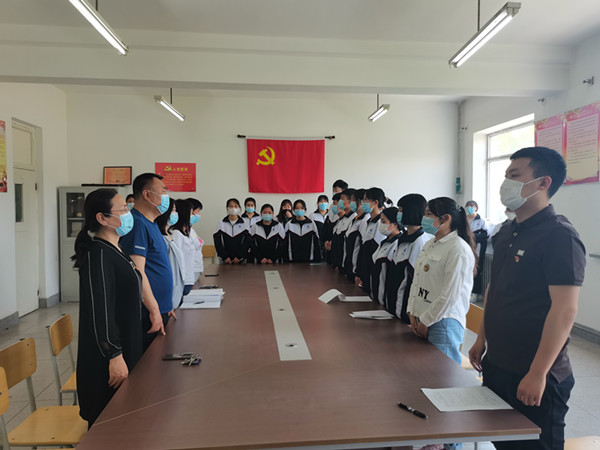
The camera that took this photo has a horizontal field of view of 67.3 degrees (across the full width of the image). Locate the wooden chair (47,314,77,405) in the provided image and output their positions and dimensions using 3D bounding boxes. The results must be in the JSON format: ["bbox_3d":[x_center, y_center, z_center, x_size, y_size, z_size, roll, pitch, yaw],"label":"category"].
[{"bbox_3d":[-1.300,1.000,2.920,0.450,0.810,0.400,0,3,-5],"label":"wooden chair"}]

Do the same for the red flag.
[{"bbox_3d":[-0.237,-1.037,7.981,1.378,0.927,0.040,0,2,-6],"label":"red flag"}]

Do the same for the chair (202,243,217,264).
[{"bbox_3d":[-1.520,0.798,6.945,0.400,0.840,0.440,0,3,-5],"label":"chair"}]

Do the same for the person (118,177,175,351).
[{"bbox_3d":[-0.980,0.535,2.908,0.340,1.740,0.500,0,3,-5],"label":"person"}]

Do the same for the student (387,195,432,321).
[{"bbox_3d":[0.810,0.586,3.211,0.320,1.610,0.450,-1,3,-14],"label":"student"}]

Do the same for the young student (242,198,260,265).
[{"bbox_3d":[-0.711,0.428,6.636,0.460,1.640,0.290,0,2,-6],"label":"young student"}]

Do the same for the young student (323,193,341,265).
[{"bbox_3d":[0.490,0.457,5.604,0.290,1.670,0.460,-1,3,-31],"label":"young student"}]

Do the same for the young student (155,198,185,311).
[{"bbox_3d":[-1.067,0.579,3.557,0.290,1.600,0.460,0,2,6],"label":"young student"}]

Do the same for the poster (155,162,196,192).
[{"bbox_3d":[-2.146,-0.817,7.806,0.688,0.505,0.015,0,2,-6],"label":"poster"}]

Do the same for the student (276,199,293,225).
[{"bbox_3d":[-0.207,0.436,6.689,0.460,1.620,0.290,0,2,-6],"label":"student"}]

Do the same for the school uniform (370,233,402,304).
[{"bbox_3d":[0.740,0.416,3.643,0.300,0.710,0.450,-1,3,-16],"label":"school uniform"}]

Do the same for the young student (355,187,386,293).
[{"bbox_3d":[0.700,0.509,4.108,0.310,1.680,0.470,-1,3,-16],"label":"young student"}]

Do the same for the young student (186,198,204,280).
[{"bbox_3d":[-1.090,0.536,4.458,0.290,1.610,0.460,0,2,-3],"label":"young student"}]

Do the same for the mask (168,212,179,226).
[{"bbox_3d":[-0.985,-0.043,3.500,0.075,0.105,0.130,0,3,0],"label":"mask"}]

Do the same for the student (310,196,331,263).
[{"bbox_3d":[0.335,0.408,6.743,0.460,1.670,0.290,0,2,-6],"label":"student"}]

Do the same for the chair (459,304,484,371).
[{"bbox_3d":[1.090,0.983,3.289,0.450,0.810,0.400,0,3,-5],"label":"chair"}]

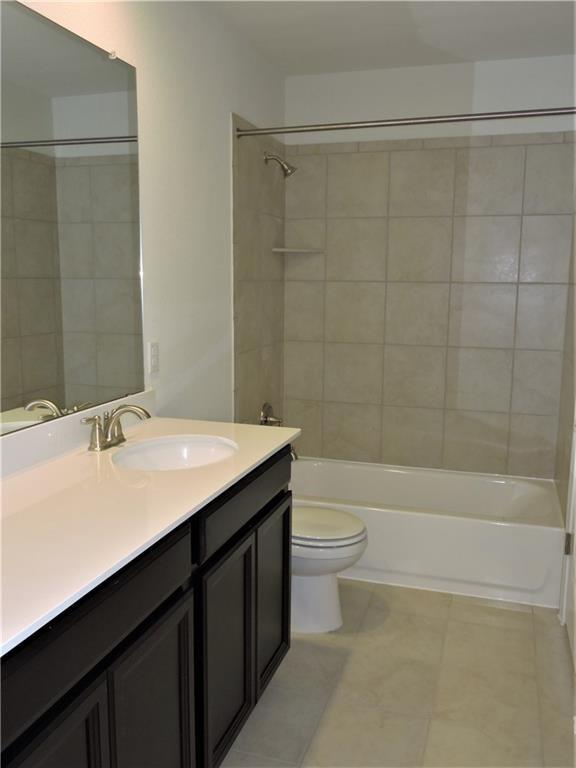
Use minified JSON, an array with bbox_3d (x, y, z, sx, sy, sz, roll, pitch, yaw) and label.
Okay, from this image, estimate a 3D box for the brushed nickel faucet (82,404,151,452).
[{"bbox_3d":[-0.488,0.127,2.004,0.170,0.128,0.235,3,9,18],"label":"brushed nickel faucet"}]

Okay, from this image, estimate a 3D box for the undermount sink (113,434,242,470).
[{"bbox_3d":[-0.330,0.269,1.980,0.355,0.150,0.420,3,9,18],"label":"undermount sink"}]

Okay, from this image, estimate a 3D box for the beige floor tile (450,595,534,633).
[{"bbox_3d":[0.849,0.957,2.783,0.331,0.010,0.241,3,9,18],"label":"beige floor tile"}]

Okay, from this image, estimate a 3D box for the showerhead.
[{"bbox_3d":[-0.034,-1.101,3.349,0.166,0.130,0.070,3,9,18],"label":"showerhead"}]

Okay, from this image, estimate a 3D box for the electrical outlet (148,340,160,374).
[{"bbox_3d":[-0.476,-0.095,2.400,0.010,0.116,0.072,3,9,18],"label":"electrical outlet"}]

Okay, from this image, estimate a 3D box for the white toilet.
[{"bbox_3d":[-0.010,0.590,2.752,0.715,0.715,0.430,3,9,18],"label":"white toilet"}]

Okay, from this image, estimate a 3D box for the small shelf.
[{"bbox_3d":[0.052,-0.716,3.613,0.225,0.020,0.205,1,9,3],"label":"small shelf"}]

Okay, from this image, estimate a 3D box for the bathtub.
[{"bbox_3d":[0.564,0.686,3.364,1.486,0.347,0.752,3,9,18],"label":"bathtub"}]

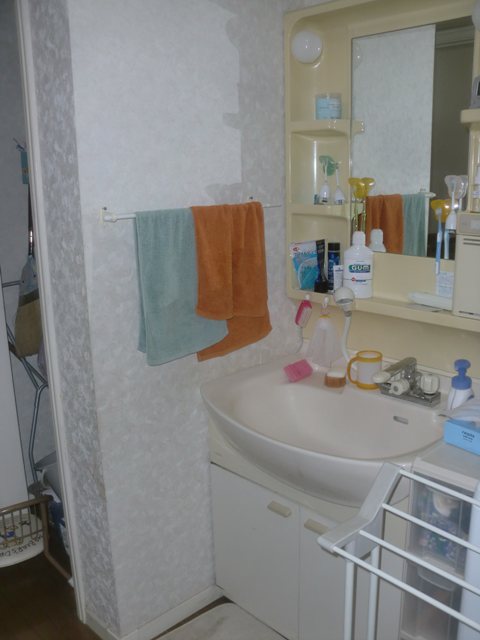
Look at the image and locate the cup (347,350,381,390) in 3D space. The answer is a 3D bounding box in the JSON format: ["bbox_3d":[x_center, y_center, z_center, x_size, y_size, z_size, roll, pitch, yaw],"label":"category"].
[{"bbox_3d":[0.358,0.144,1.865,0.104,0.094,0.077,1,14,11],"label":"cup"}]

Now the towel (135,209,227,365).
[{"bbox_3d":[-0.157,-0.104,1.786,0.285,0.410,0.065,-13,18,-41],"label":"towel"}]

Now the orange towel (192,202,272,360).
[{"bbox_3d":[-0.013,-0.120,1.915,0.315,0.445,0.070,-13,18,-41],"label":"orange towel"}]

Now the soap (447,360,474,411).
[{"bbox_3d":[0.565,0.169,1.644,0.070,0.135,0.072,7,16,32],"label":"soap"}]

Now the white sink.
[{"bbox_3d":[0.238,0.311,1.796,0.595,0.220,0.730,-13,18,-41],"label":"white sink"}]

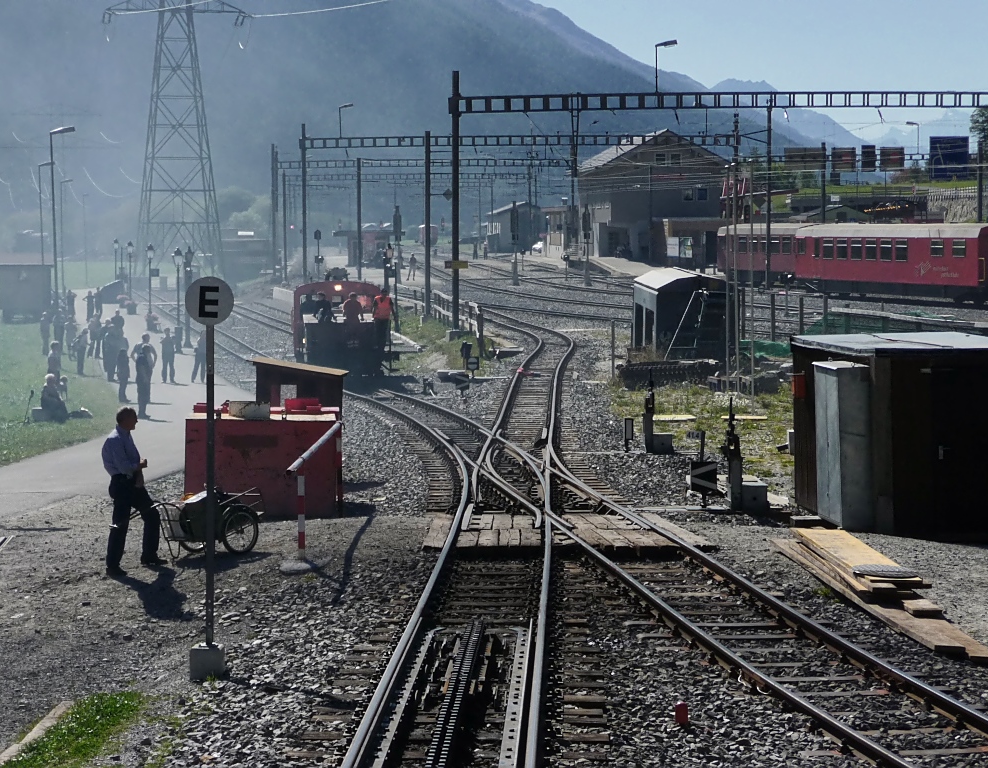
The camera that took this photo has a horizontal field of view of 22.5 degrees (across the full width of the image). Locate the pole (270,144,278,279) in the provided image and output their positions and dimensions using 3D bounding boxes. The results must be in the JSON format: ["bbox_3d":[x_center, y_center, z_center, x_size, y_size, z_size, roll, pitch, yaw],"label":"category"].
[{"bbox_3d":[-16.983,-13.329,192.000,0.230,10.354,0.230,-1,4,-14],"label":"pole"}]

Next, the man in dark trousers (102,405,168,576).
[{"bbox_3d":[-3.675,1.089,25.400,0.620,1.717,0.540,-1,4,-12],"label":"man in dark trousers"}]

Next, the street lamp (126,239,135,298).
[{"bbox_3d":[-21.943,-6.459,150.000,0.430,4.350,0.430,0,4,0],"label":"street lamp"}]

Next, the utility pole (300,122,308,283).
[{"bbox_3d":[-11.084,-10.627,145.500,0.240,9.369,0.240,-1,4,-14],"label":"utility pole"}]

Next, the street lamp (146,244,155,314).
[{"bbox_3d":[-16.450,-4.657,119.000,0.380,4.047,0.380,0,4,0],"label":"street lamp"}]

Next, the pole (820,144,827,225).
[{"bbox_3d":[23.603,-12.679,178.000,0.300,9.241,0.300,0,4,0],"label":"pole"}]

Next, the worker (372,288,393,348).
[{"bbox_3d":[-3.194,-1.856,71.500,0.600,1.770,0.400,-1,4,-6],"label":"worker"}]

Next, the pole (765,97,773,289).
[{"bbox_3d":[14.940,-10.322,135.000,0.270,10.300,0.270,0,4,0],"label":"pole"}]

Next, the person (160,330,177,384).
[{"bbox_3d":[-10.414,-0.912,79.500,0.550,1.744,0.380,0,4,9],"label":"person"}]

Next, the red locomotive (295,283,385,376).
[{"bbox_3d":[-4.472,-1.444,71.000,2.600,3.050,7.400,0,4,-5],"label":"red locomotive"}]

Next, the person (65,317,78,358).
[{"bbox_3d":[-16.938,-1.862,99.500,0.520,1.700,0.400,-3,4,-37],"label":"person"}]

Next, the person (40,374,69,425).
[{"bbox_3d":[-9.639,0.329,54.500,0.850,1.097,0.650,-1,4,-17],"label":"person"}]

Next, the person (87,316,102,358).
[{"bbox_3d":[-15.916,-1.873,99.000,0.580,1.720,0.420,-3,4,-37],"label":"person"}]

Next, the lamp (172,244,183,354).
[{"bbox_3d":[-12.534,-3.350,98.500,0.400,4.083,0.400,0,4,0],"label":"lamp"}]

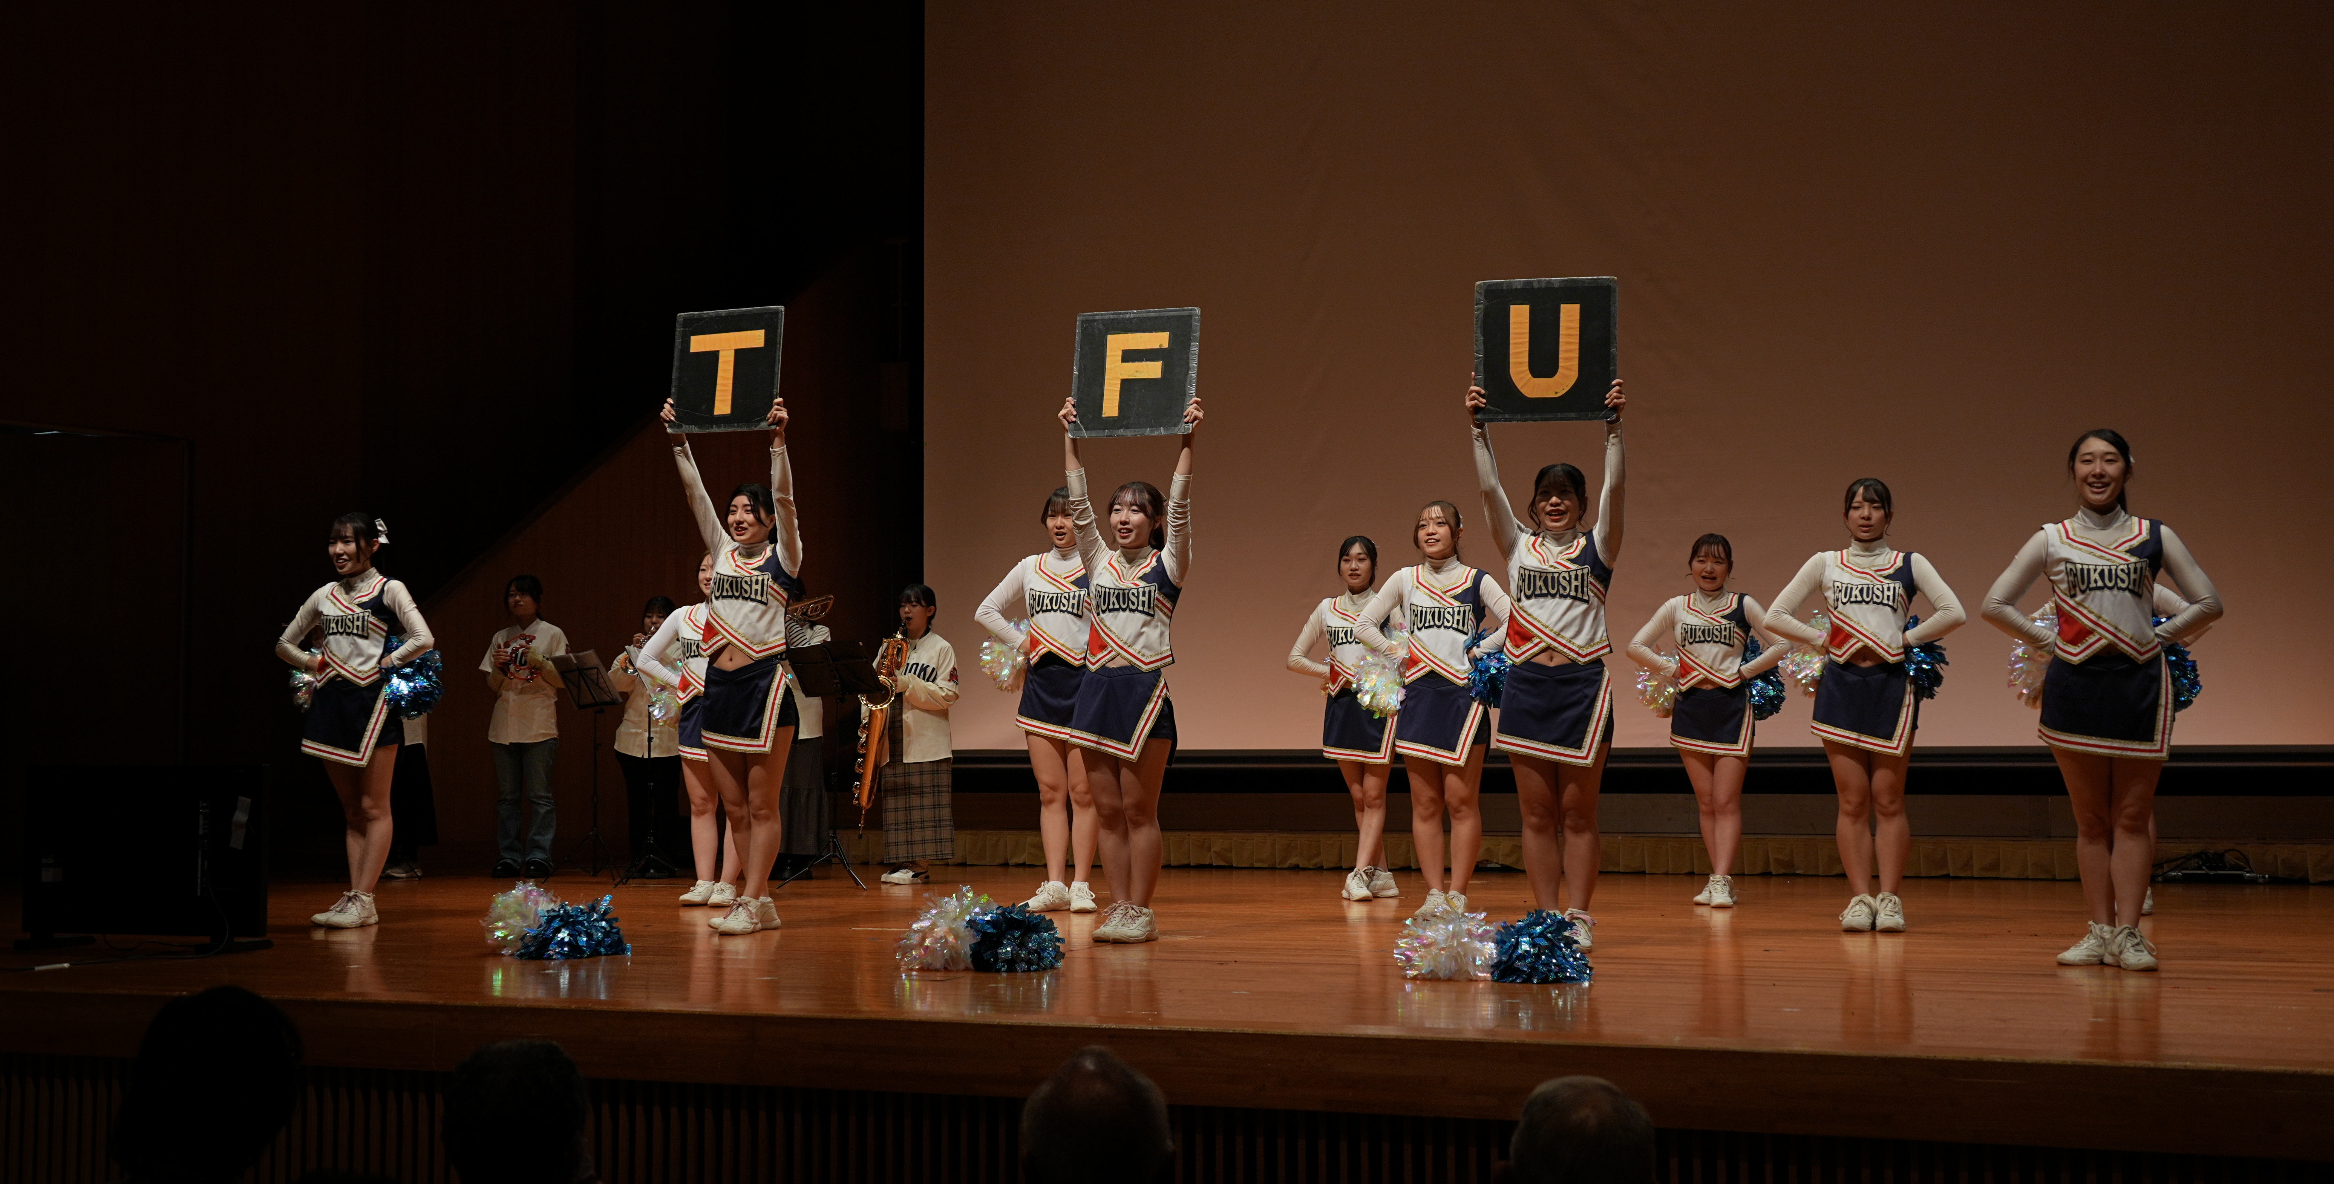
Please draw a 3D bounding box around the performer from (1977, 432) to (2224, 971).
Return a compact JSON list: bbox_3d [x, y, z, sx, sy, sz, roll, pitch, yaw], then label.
[{"bbox_3d":[2.803,0.303,7.648,0.730,1.600,0.380,-2,-4,19],"label":"performer"}]

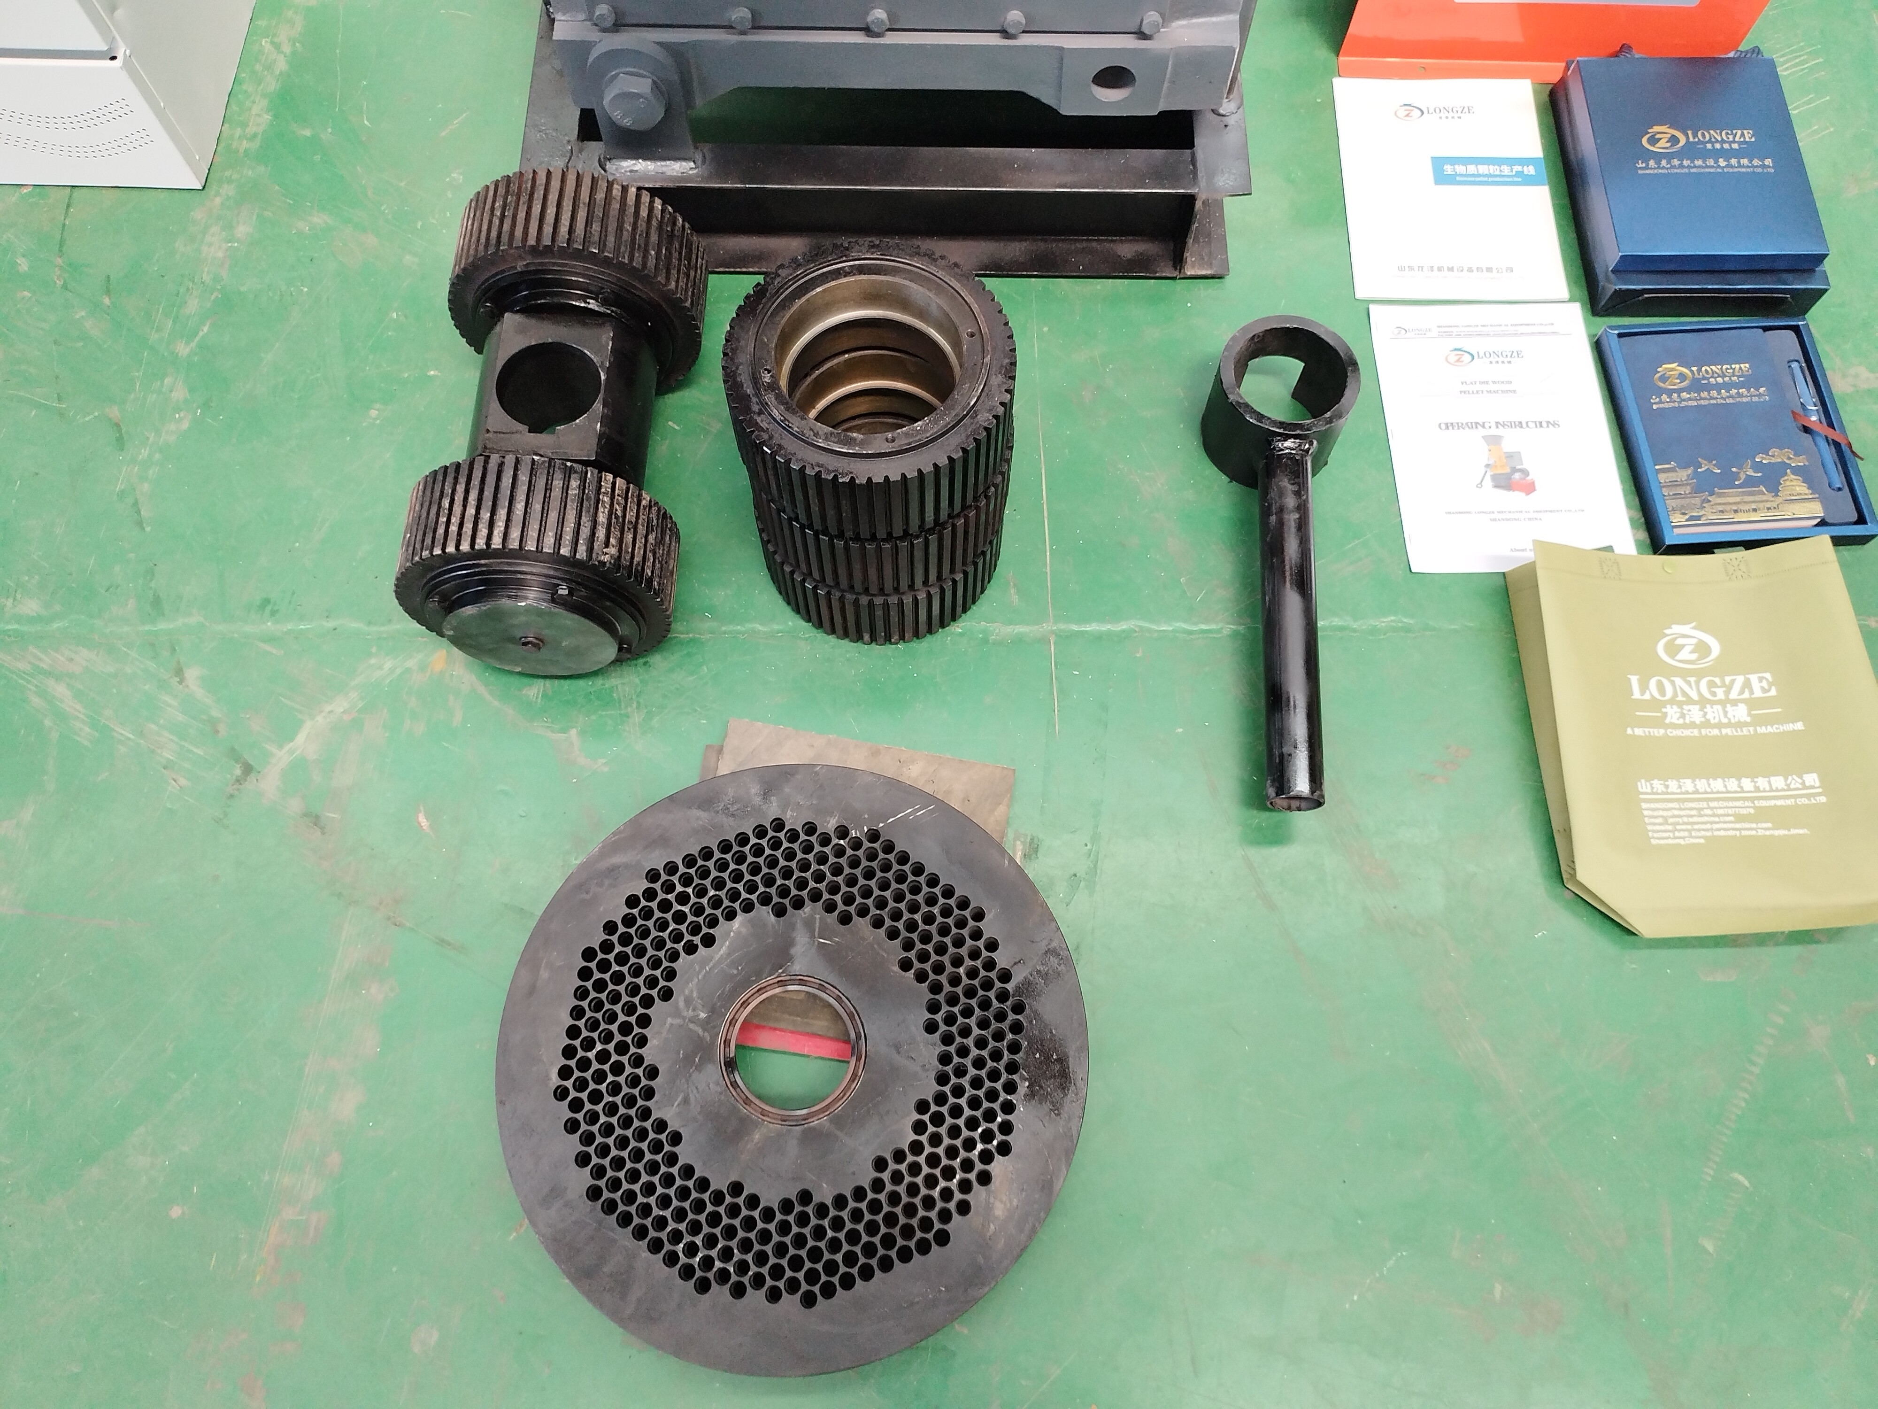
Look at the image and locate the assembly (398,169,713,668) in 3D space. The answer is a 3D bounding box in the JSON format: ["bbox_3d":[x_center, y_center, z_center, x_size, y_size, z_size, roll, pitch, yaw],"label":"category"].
[{"bbox_3d":[-0.329,-0.245,1.237,0.220,0.220,0.421,0,67,1],"label":"assembly"}]

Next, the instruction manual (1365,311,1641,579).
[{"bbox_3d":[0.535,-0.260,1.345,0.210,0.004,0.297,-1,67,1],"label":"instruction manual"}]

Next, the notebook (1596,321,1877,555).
[{"bbox_3d":[0.747,-0.256,1.329,0.192,0.026,0.235,-3,67,0],"label":"notebook"}]

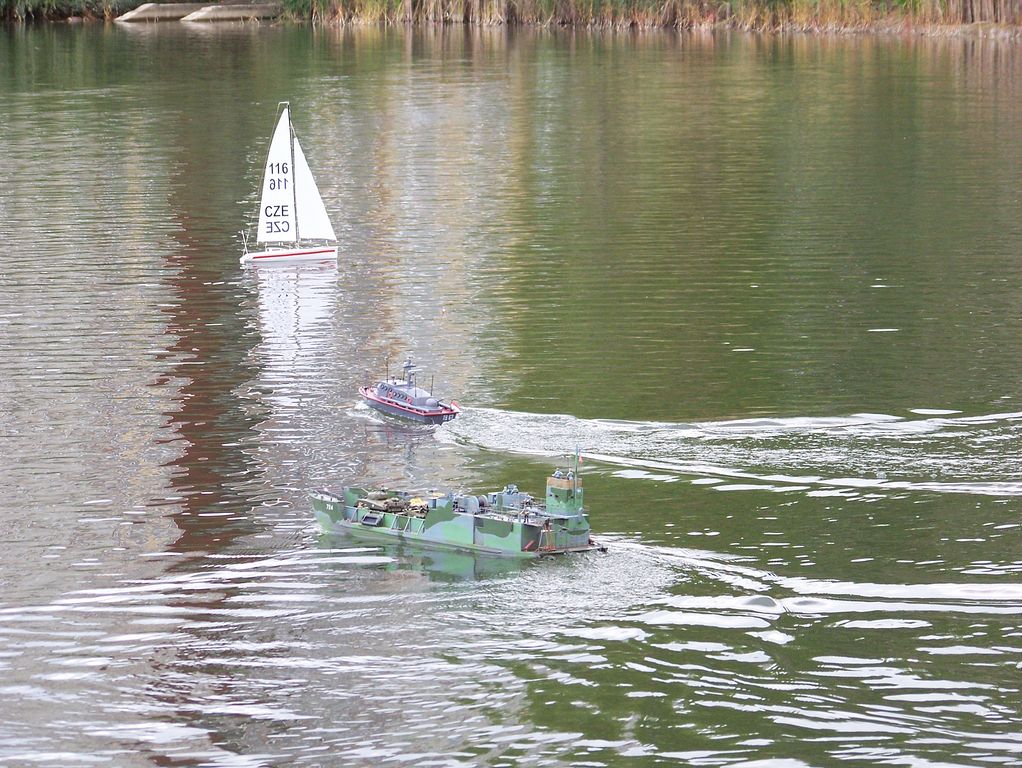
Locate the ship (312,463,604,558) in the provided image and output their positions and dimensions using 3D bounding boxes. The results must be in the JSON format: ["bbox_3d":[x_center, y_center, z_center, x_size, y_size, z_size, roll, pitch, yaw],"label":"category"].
[{"bbox_3d":[-0.190,0.391,15.489,0.280,0.290,1.070,-5,8,-42],"label":"ship"}]

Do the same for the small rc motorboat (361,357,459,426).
[{"bbox_3d":[-0.445,0.021,19.404,0.175,0.255,0.600,-4,7,-34],"label":"small rc motorboat"}]

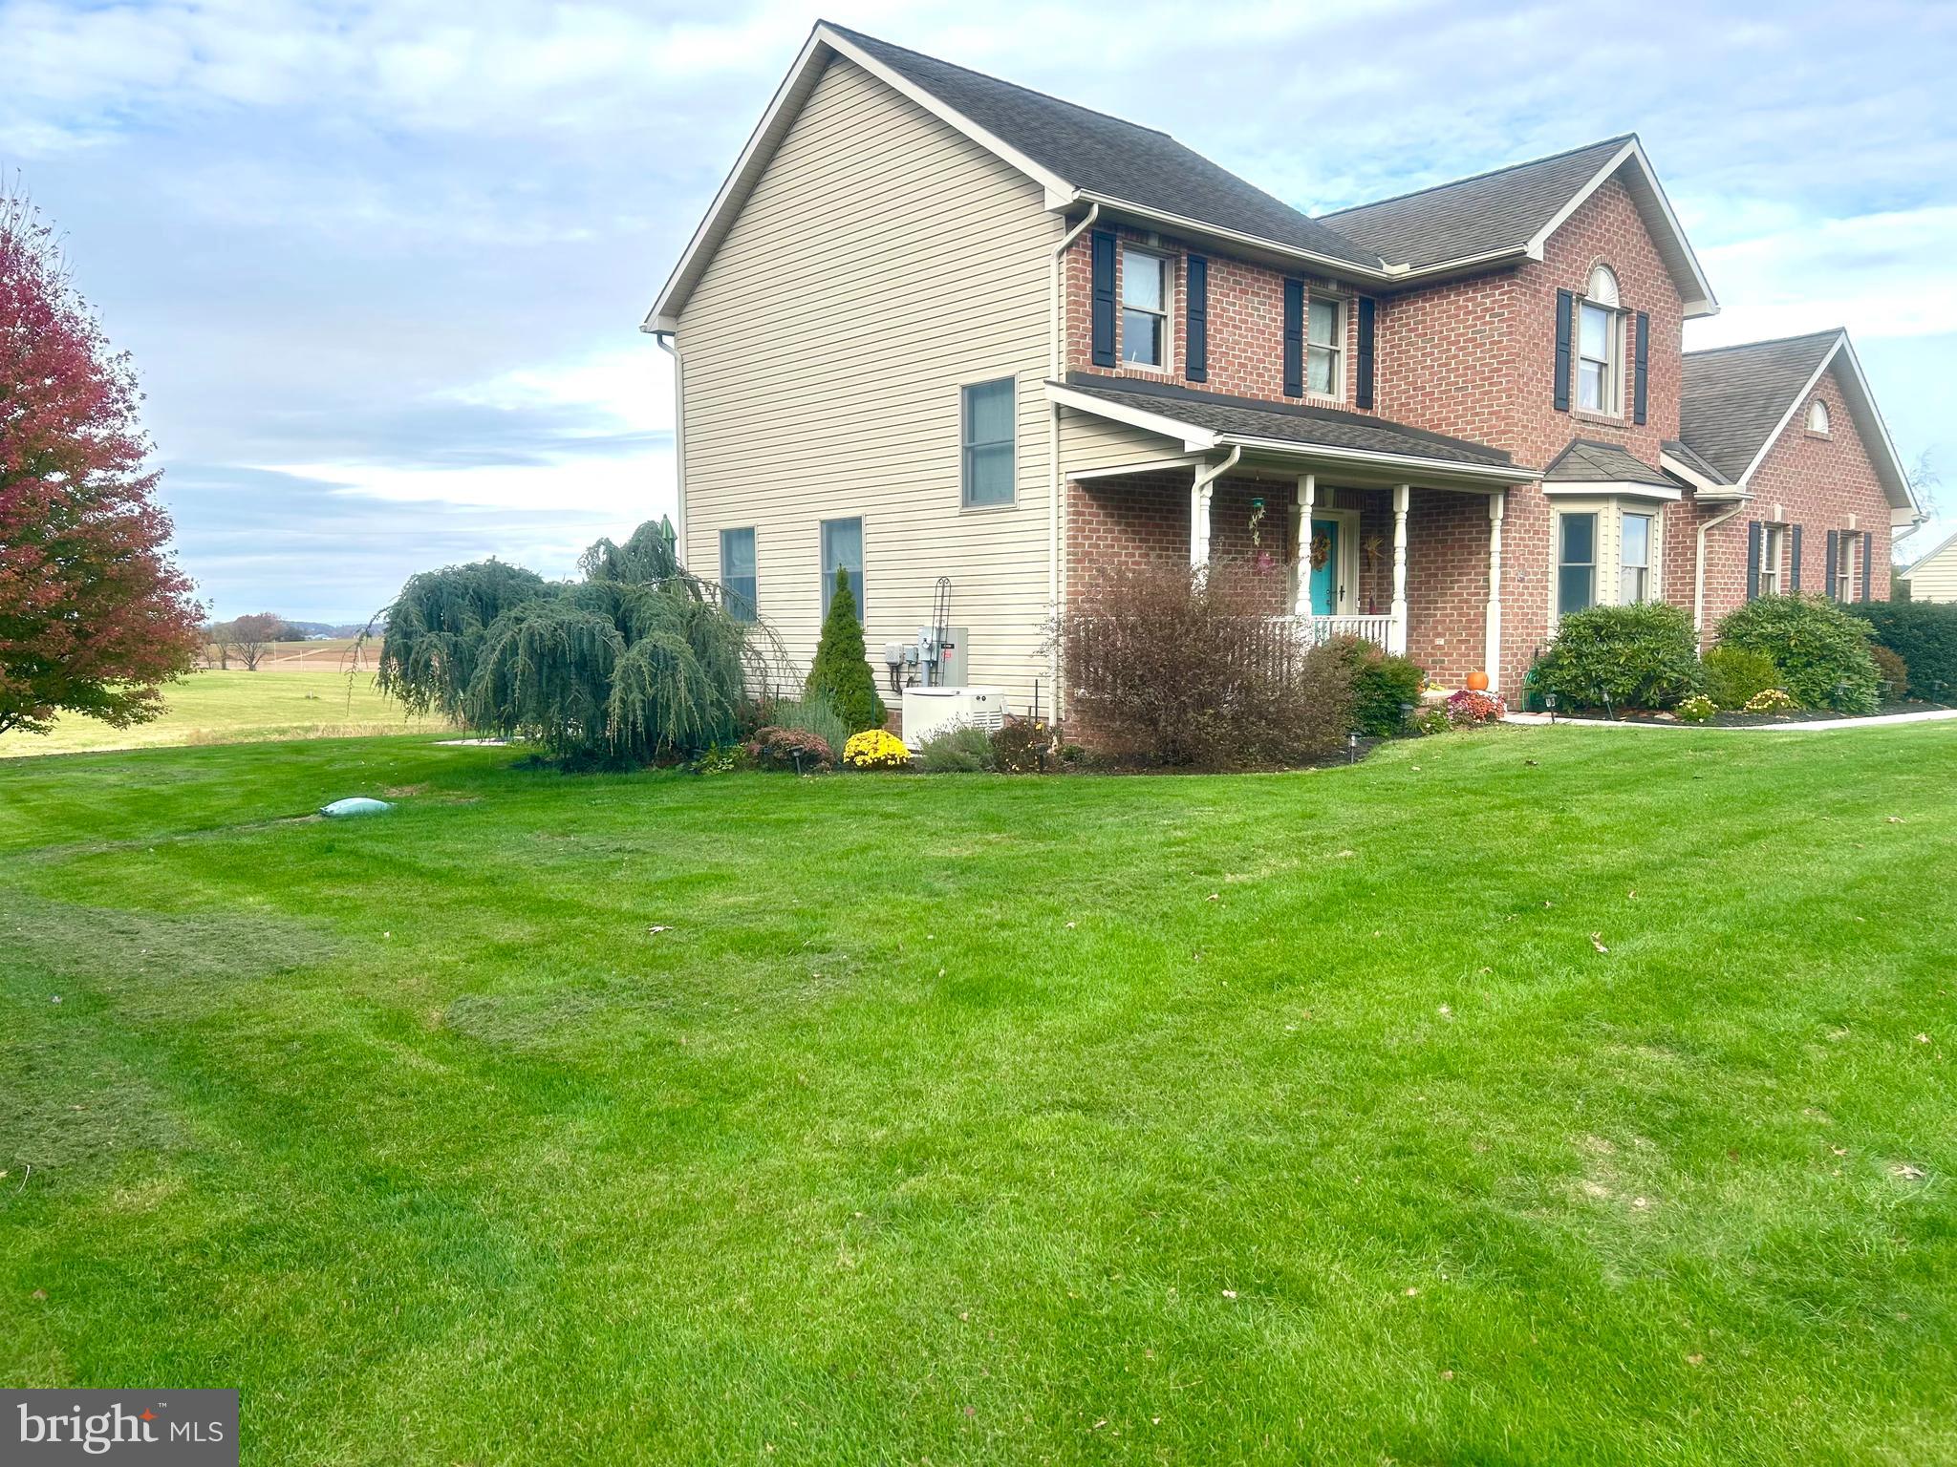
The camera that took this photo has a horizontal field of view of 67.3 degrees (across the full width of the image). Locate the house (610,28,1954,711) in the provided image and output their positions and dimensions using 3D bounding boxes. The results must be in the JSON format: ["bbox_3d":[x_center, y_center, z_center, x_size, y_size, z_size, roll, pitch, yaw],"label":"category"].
[{"bbox_3d":[5.686,-4.767,23.248,18.090,8.750,11.380,-5,6,-42],"label":"house"}]

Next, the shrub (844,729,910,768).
[{"bbox_3d":[-1.028,0.146,14.749,0.670,0.398,0.660,-1,4,-4],"label":"shrub"}]

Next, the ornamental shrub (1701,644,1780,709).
[{"bbox_3d":[9.687,-0.708,18.700,1.000,0.820,0.950,2,5,27],"label":"ornamental shrub"}]

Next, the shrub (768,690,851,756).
[{"bbox_3d":[-1.844,-0.095,15.902,0.866,0.717,0.800,-1,4,-7],"label":"shrub"}]

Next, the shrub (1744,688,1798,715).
[{"bbox_3d":[9.591,-0.392,17.800,0.664,0.307,0.620,2,5,28],"label":"shrub"}]

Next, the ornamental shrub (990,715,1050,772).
[{"bbox_3d":[0.418,0.093,14.349,0.594,0.527,0.580,0,4,2],"label":"ornamental shrub"}]

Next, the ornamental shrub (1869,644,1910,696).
[{"bbox_3d":[13.191,-0.913,21.404,0.656,0.788,0.626,2,5,32],"label":"ornamental shrub"}]

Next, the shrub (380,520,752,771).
[{"bbox_3d":[-4.729,-1.092,16.897,4.280,2.712,3.500,-2,4,-16],"label":"shrub"}]

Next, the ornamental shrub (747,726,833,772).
[{"bbox_3d":[-1.919,0.148,14.943,0.858,0.475,0.788,-1,4,-7],"label":"ornamental shrub"}]

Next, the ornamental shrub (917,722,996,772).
[{"bbox_3d":[-0.211,0.126,14.499,0.775,0.446,0.720,0,4,-1],"label":"ornamental shrub"}]

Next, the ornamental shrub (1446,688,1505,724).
[{"bbox_3d":[5.793,-0.312,17.164,0.687,0.424,0.586,1,5,19],"label":"ornamental shrub"}]

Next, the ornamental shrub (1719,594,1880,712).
[{"bbox_3d":[10.777,-1.059,19.385,1.969,1.514,1.817,2,5,29],"label":"ornamental shrub"}]

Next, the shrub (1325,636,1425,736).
[{"bbox_3d":[4.181,-0.501,15.549,1.030,1.040,0.989,0,4,15],"label":"shrub"}]

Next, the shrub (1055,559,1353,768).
[{"bbox_3d":[2.076,-0.654,13.529,2.625,1.888,2.221,0,4,9],"label":"shrub"}]

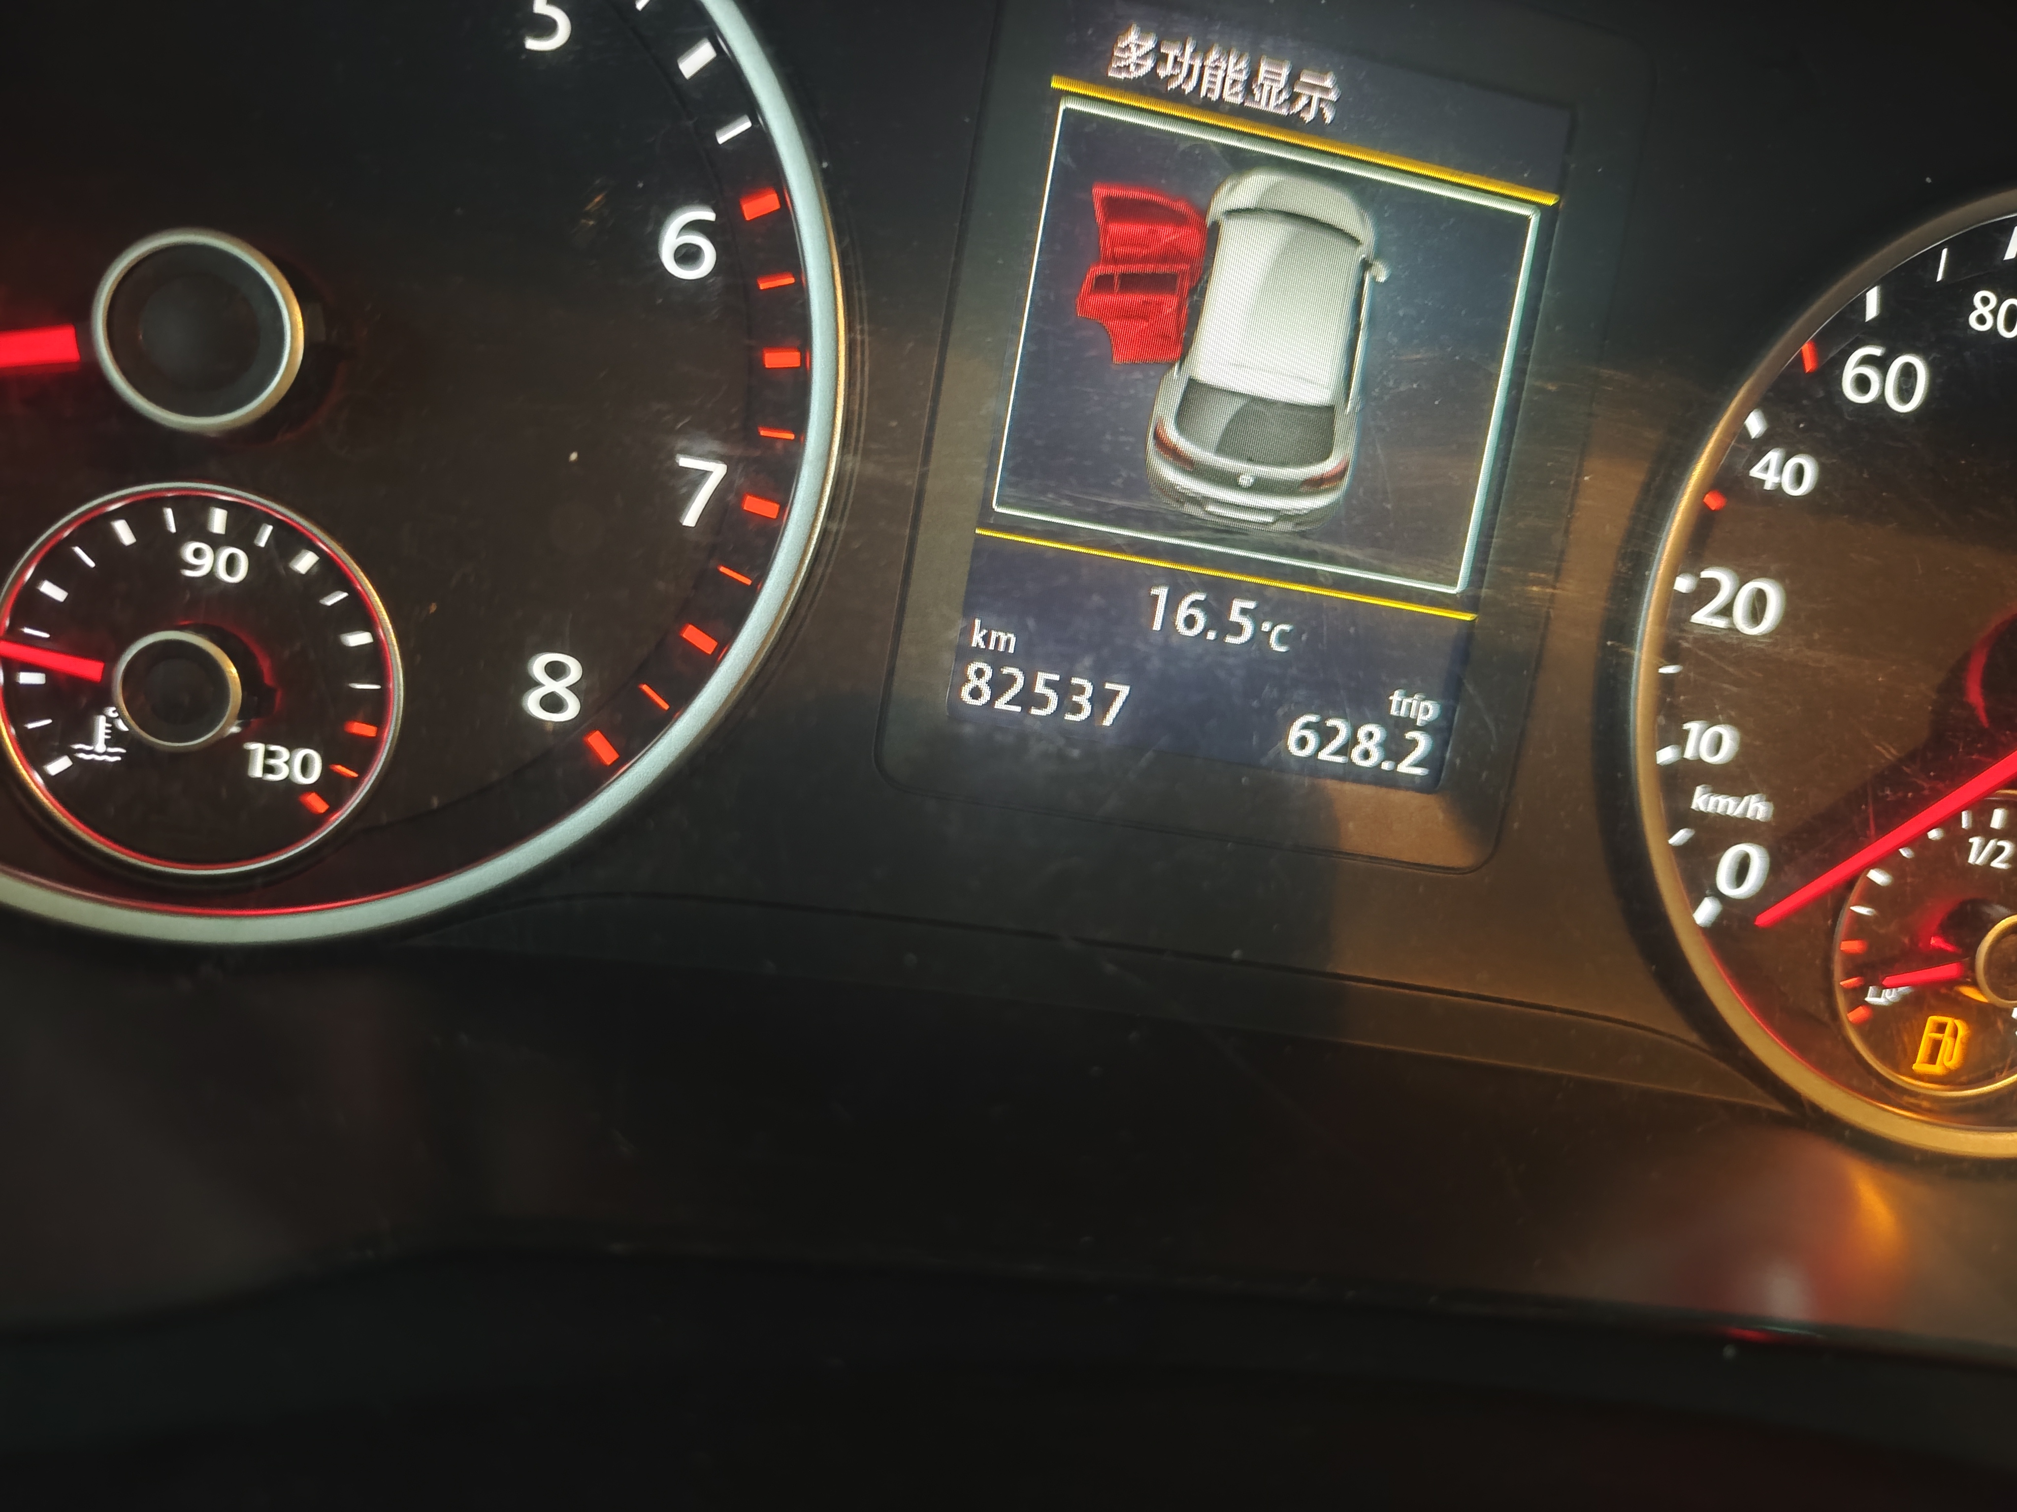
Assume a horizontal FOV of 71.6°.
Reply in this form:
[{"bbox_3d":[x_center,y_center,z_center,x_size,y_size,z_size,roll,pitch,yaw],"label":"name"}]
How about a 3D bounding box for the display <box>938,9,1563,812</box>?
[{"bbox_3d":[0.025,-0.035,0.146,0.054,0.071,0.010,8,6,-10],"label":"display"}]

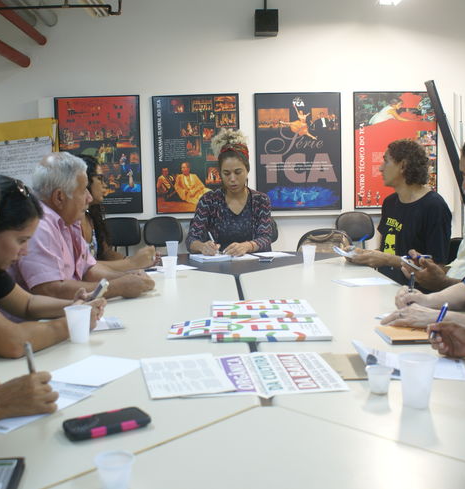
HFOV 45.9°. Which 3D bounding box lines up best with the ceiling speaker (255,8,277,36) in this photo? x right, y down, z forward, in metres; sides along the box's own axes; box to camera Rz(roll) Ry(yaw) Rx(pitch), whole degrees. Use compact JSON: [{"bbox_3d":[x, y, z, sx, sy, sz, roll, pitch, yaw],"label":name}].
[{"bbox_3d":[0.306,-1.982,4.925,0.210,0.220,0.170,-1,6,0],"label":"ceiling speaker"}]

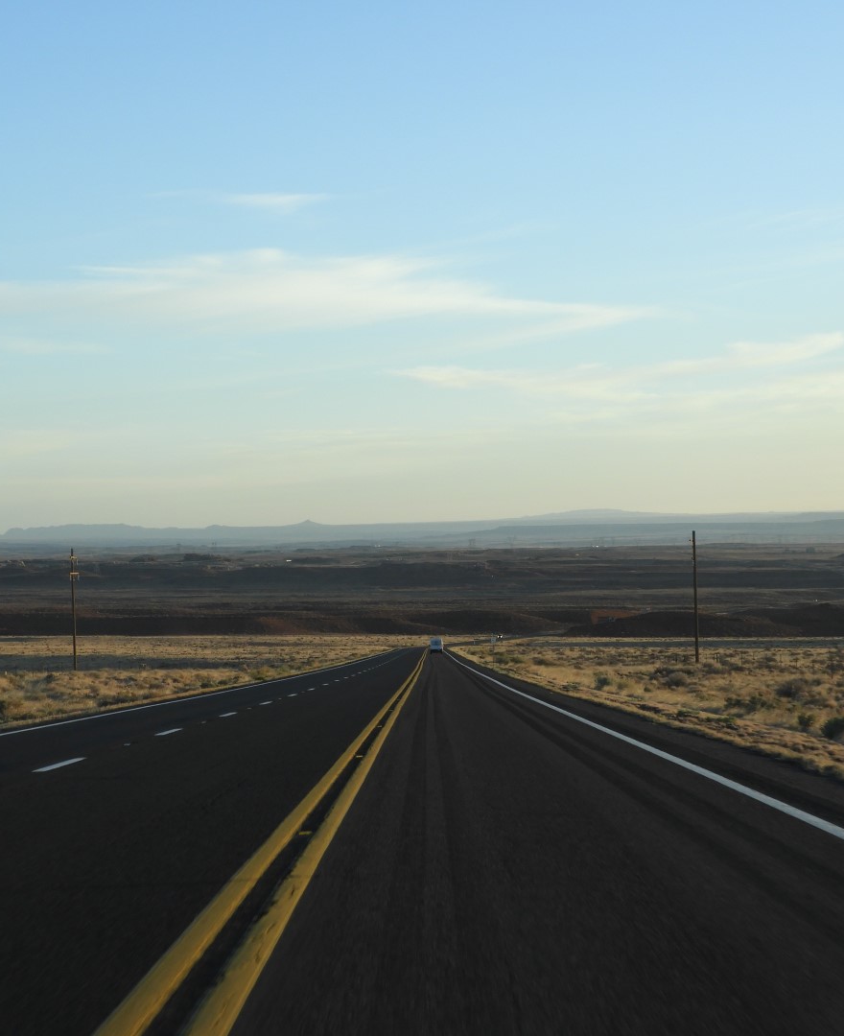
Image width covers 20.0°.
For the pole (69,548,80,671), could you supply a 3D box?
[{"bbox_3d":[-31.107,8.247,214.000,1.000,11.200,0.400,-1,0,-8],"label":"pole"}]

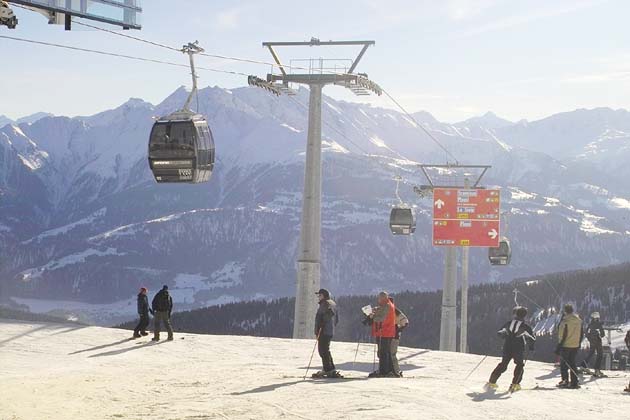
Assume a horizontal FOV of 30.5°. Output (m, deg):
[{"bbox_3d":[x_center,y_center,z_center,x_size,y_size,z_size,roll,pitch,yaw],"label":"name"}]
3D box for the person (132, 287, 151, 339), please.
[{"bbox_3d":[-5.812,3.460,38.800,0.580,1.700,0.520,-1,3,-25],"label":"person"}]

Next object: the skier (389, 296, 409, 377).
[{"bbox_3d":[1.673,2.635,24.000,0.520,1.680,0.560,1,3,15],"label":"skier"}]

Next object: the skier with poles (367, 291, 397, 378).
[{"bbox_3d":[1.358,2.529,23.400,0.620,1.760,0.560,1,3,10],"label":"skier with poles"}]

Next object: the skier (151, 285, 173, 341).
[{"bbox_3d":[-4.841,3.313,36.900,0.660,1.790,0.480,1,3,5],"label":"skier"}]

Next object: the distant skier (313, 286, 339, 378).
[{"bbox_3d":[0.230,2.476,23.100,0.560,1.790,0.540,1,3,0],"label":"distant skier"}]

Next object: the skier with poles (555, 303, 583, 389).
[{"bbox_3d":[5.290,2.844,24.100,0.580,1.750,0.480,-2,4,-40],"label":"skier with poles"}]

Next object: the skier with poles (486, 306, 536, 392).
[{"bbox_3d":[3.896,2.756,22.900,0.900,1.700,0.580,1,3,15],"label":"skier with poles"}]

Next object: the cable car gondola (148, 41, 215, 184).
[{"bbox_3d":[-4.716,-3.444,40.800,1.900,5.000,1.850,2,3,18],"label":"cable car gondola"}]

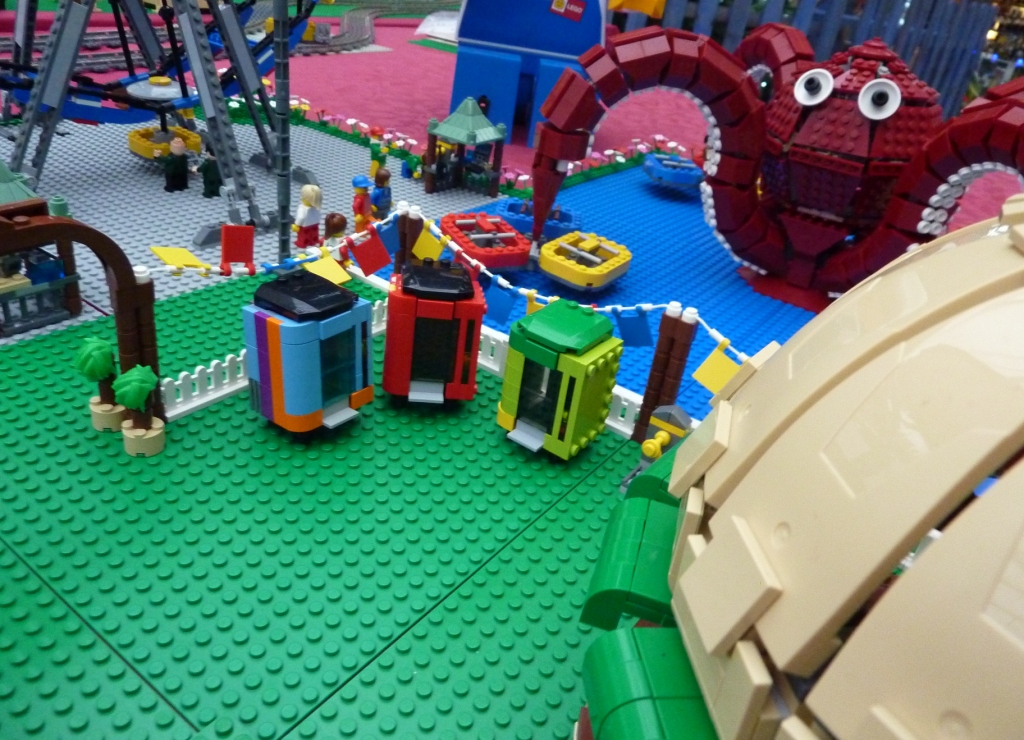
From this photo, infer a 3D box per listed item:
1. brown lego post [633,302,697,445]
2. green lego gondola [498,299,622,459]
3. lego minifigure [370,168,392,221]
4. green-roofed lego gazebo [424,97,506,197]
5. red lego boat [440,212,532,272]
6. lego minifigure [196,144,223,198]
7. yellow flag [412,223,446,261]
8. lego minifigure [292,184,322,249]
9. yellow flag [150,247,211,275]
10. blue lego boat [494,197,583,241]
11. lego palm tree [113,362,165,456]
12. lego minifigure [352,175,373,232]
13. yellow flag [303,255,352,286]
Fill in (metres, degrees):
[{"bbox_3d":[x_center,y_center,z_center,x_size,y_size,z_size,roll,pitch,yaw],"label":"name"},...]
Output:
[{"bbox_3d":[0.072,0.003,0.352,0.016,0.074,0.008,26,34,26],"label":"brown lego post"},{"bbox_3d":[0.018,0.002,0.327,0.046,0.058,0.039,26,33,27],"label":"green lego gondola"},{"bbox_3d":[-0.098,-0.131,0.559,0.014,0.042,0.023,17,30,14],"label":"lego minifigure"},{"bbox_3d":[-0.040,-0.196,0.648,0.048,0.082,0.048,26,34,26],"label":"green-roofed lego gazebo"},{"bbox_3d":[-0.019,-0.086,0.494,0.048,0.016,0.064,-8,34,-29],"label":"red lego boat"},{"bbox_3d":[-0.233,-0.158,0.572,0.017,0.041,0.022,20,31,17],"label":"lego minifigure"},{"bbox_3d":[-0.044,-0.068,0.401,0.016,0.022,0.004,41,35,12],"label":"yellow flag"},{"bbox_3d":[-0.139,-0.105,0.505,0.014,0.043,0.022,26,33,27],"label":"lego minifigure"},{"bbox_3d":[-0.139,-0.046,0.310,0.021,0.004,0.016,39,21,22],"label":"yellow flag"},{"bbox_3d":[0.021,-0.113,0.561,0.062,0.017,0.048,10,30,0],"label":"blue lego boat"},{"bbox_3d":[-0.152,0.015,0.303,0.018,0.038,0.018,26,34,26],"label":"lego palm tree"},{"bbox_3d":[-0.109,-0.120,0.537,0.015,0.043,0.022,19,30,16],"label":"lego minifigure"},{"bbox_3d":[-0.091,-0.050,0.360,0.021,0.004,0.016,51,40,8],"label":"yellow flag"}]

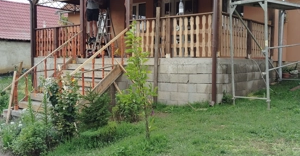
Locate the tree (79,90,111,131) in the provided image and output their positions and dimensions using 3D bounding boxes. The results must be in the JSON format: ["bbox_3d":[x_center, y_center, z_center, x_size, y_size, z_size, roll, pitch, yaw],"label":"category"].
[{"bbox_3d":[-1.015,0.576,5.900,0.560,0.740,0.560,1,3,0],"label":"tree"}]

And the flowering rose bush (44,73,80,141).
[{"bbox_3d":[-1.460,0.473,5.350,0.550,1.080,0.550,1,3,0],"label":"flowering rose bush"}]

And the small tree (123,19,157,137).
[{"bbox_3d":[-0.165,0.039,5.080,0.520,1.840,0.500,1,3,0],"label":"small tree"}]

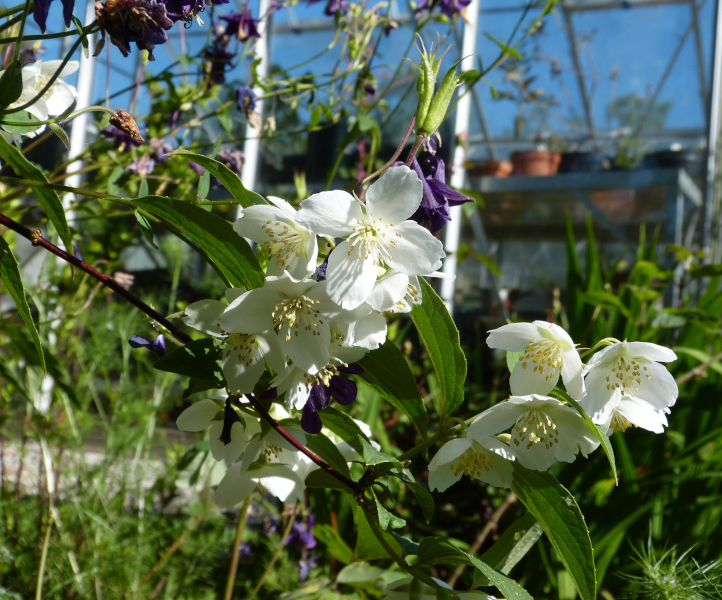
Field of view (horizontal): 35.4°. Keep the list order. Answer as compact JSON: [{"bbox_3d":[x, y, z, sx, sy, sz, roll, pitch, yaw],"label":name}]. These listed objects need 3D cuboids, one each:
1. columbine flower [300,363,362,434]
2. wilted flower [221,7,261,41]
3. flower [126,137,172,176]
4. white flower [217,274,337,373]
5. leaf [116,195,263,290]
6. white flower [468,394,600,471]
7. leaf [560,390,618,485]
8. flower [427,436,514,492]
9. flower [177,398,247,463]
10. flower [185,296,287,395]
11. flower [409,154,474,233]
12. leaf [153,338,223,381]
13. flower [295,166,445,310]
[{"bbox_3d":[-0.011,0.035,0.410,0.027,0.027,0.025,6,28,-16],"label":"columbine flower"},{"bbox_3d":[-0.086,-0.195,0.800,0.029,0.022,0.027,5,30,-10],"label":"wilted flower"},{"bbox_3d":[-0.112,-0.076,0.600,0.023,0.019,0.019,3,24,5],"label":"flower"},{"bbox_3d":[-0.029,0.009,0.425,0.048,0.040,0.025,2,27,2],"label":"white flower"},{"bbox_3d":[-0.060,-0.021,0.400,0.057,0.020,0.011,30,-49,-10],"label":"leaf"},{"bbox_3d":[0.066,0.050,0.430,0.050,0.033,0.026,2,30,-3],"label":"white flower"},{"bbox_3d":[0.085,0.052,0.425,0.010,0.042,0.011,-38,-19,18],"label":"leaf"},{"bbox_3d":[0.043,0.064,0.440,0.035,0.024,0.022,3,37,5],"label":"flower"},{"bbox_3d":[-0.053,0.048,0.415,0.029,0.026,0.020,6,-22,-17],"label":"flower"},{"bbox_3d":[-0.048,0.017,0.437,0.040,0.036,0.026,4,28,18],"label":"flower"},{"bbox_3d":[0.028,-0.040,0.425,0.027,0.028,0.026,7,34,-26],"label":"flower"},{"bbox_3d":[-0.058,0.022,0.393,0.028,0.016,0.007,9,-43,-32],"label":"leaf"},{"bbox_3d":[0.004,-0.022,0.415,0.055,0.053,0.022,2,13,-1],"label":"flower"}]

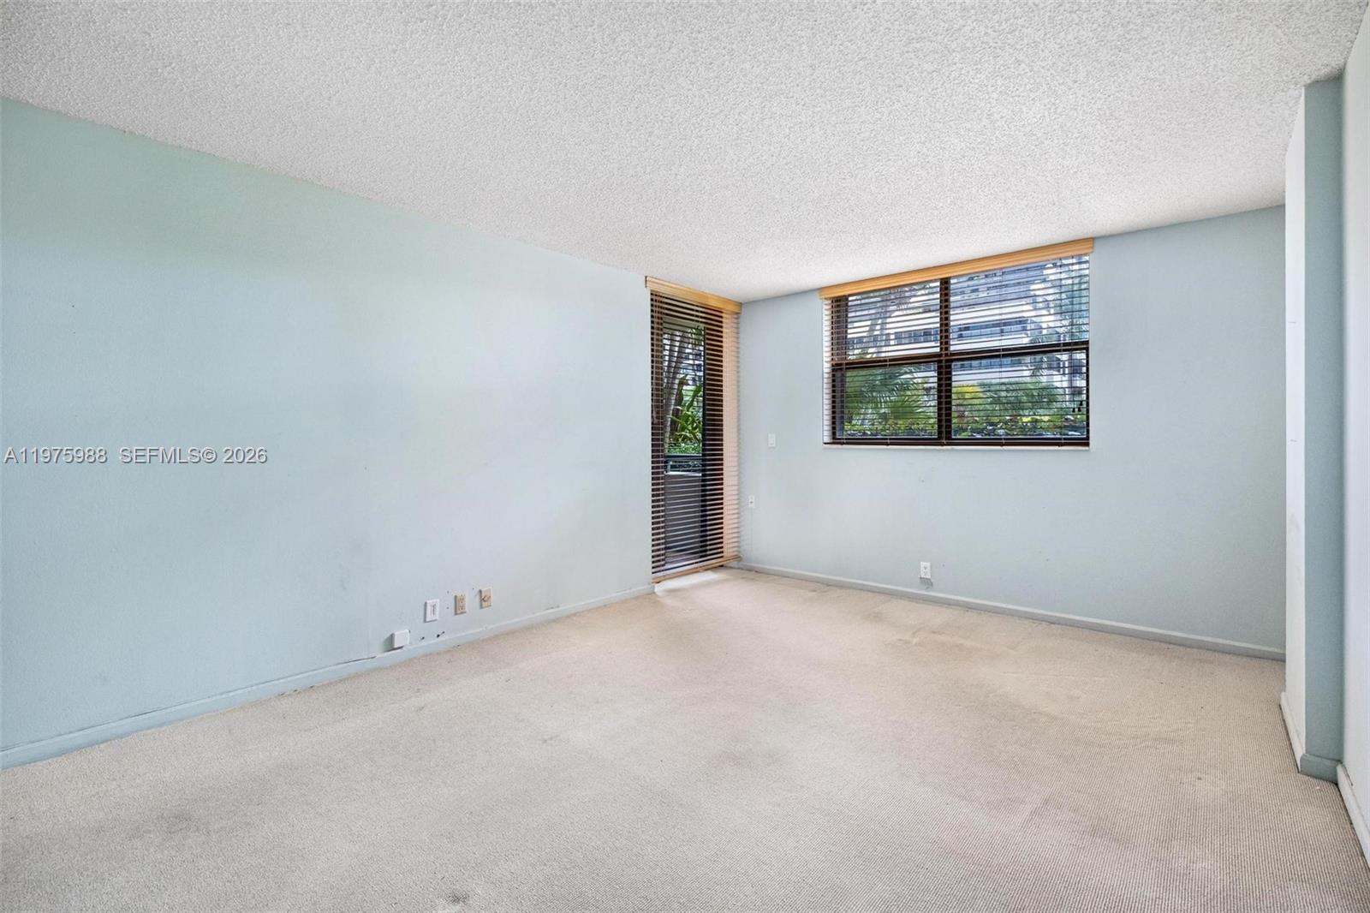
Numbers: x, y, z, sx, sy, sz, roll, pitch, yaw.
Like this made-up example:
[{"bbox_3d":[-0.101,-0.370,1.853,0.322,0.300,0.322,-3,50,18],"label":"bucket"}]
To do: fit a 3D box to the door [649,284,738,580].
[{"bbox_3d":[0.130,-0.175,4.810,0.060,2.280,1.100,1,2,43],"label":"door"}]

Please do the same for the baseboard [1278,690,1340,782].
[{"bbox_3d":[2.450,1.080,2.250,0.105,0.073,0.710,1,2,43],"label":"baseboard"}]

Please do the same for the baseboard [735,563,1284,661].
[{"bbox_3d":[1.820,1.032,4.145,3.570,0.075,0.018,1,2,40],"label":"baseboard"}]

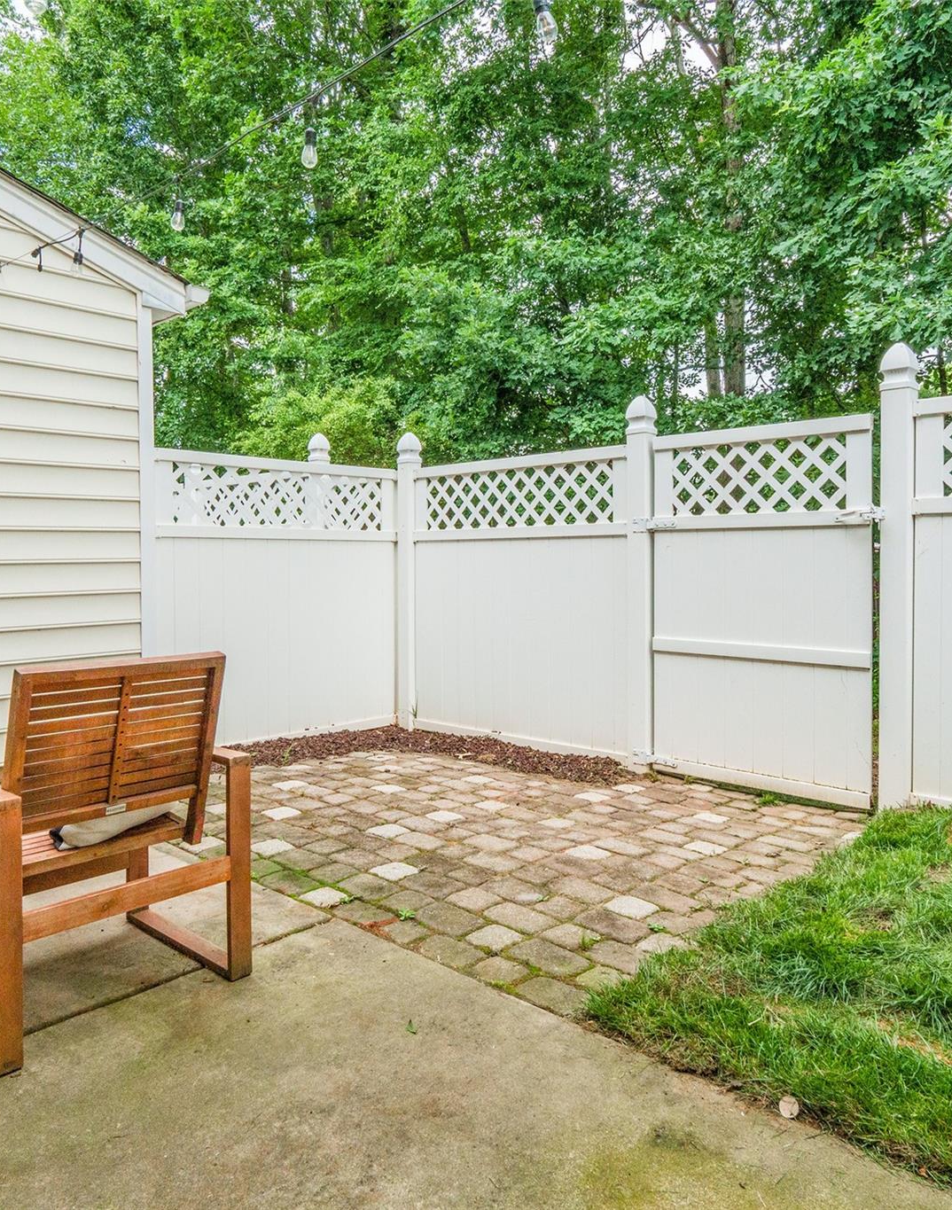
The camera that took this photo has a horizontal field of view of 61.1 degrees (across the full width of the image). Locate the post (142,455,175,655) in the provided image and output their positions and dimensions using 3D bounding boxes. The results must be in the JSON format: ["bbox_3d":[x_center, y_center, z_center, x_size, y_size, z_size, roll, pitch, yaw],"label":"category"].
[{"bbox_3d":[-1.845,0.026,4.680,0.130,1.770,0.135,2,4,44],"label":"post"}]

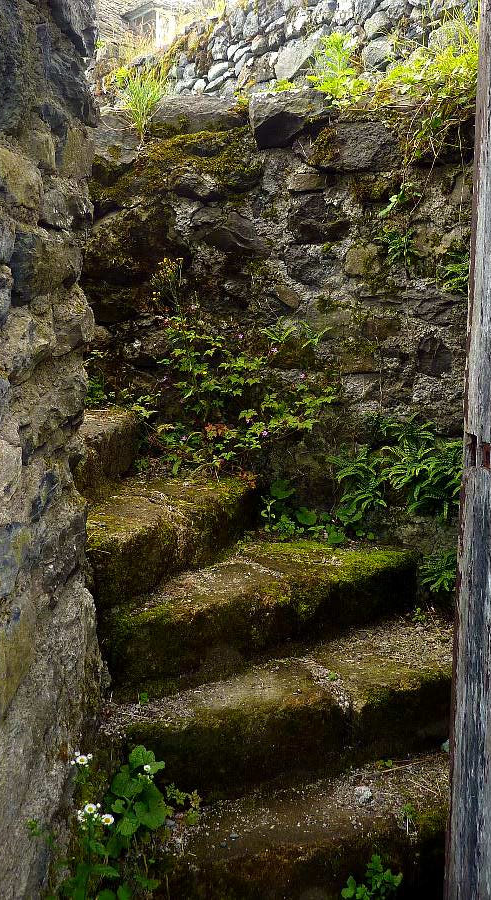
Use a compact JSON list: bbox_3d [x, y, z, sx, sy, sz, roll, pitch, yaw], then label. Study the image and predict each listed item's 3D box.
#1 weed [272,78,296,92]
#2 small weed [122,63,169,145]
[{"bbox_3d":[0.180,-1.703,3.050,0.123,0.064,0.100,0,6,0],"label":"weed"},{"bbox_3d":[-0.452,-1.569,2.950,0.189,0.316,0.190,0,6,0],"label":"small weed"}]

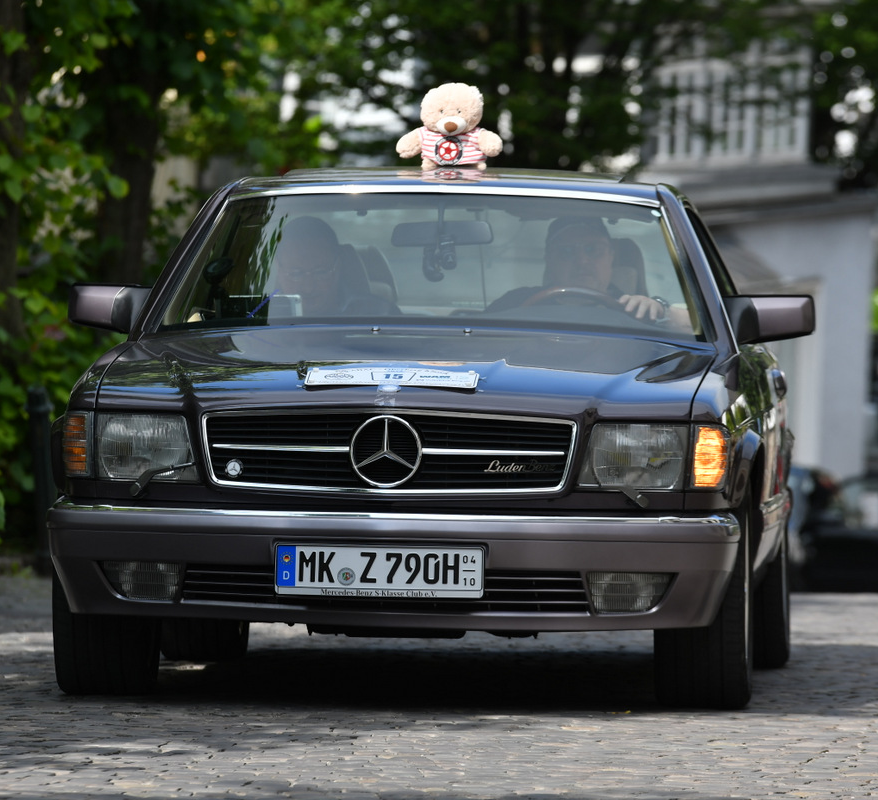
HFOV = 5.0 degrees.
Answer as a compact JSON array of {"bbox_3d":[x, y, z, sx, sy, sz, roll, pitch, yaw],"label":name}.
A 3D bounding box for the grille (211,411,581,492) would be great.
[{"bbox_3d":[-0.126,0.135,25.520,0.955,0.210,0.140,1,0,4],"label":"grille"}]

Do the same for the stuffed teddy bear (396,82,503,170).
[{"bbox_3d":[0.029,-0.764,28.000,0.300,0.245,0.190,1,0,2],"label":"stuffed teddy bear"}]

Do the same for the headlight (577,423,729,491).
[{"bbox_3d":[0.550,0.145,25.640,0.365,0.172,0.230,1,0,4],"label":"headlight"}]

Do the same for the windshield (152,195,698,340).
[{"bbox_3d":[-0.001,-0.370,27.180,1.490,0.400,0.620,1,0,4],"label":"windshield"}]

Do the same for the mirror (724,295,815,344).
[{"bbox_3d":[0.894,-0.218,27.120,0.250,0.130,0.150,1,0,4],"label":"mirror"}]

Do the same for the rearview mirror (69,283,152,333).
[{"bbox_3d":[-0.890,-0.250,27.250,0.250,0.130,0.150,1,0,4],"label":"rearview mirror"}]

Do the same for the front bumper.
[{"bbox_3d":[-0.120,0.424,25.470,1.800,0.305,0.480,1,0,4],"label":"front bumper"}]

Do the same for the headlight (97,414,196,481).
[{"bbox_3d":[-0.748,0.124,25.660,0.257,0.170,0.150,1,0,4],"label":"headlight"}]

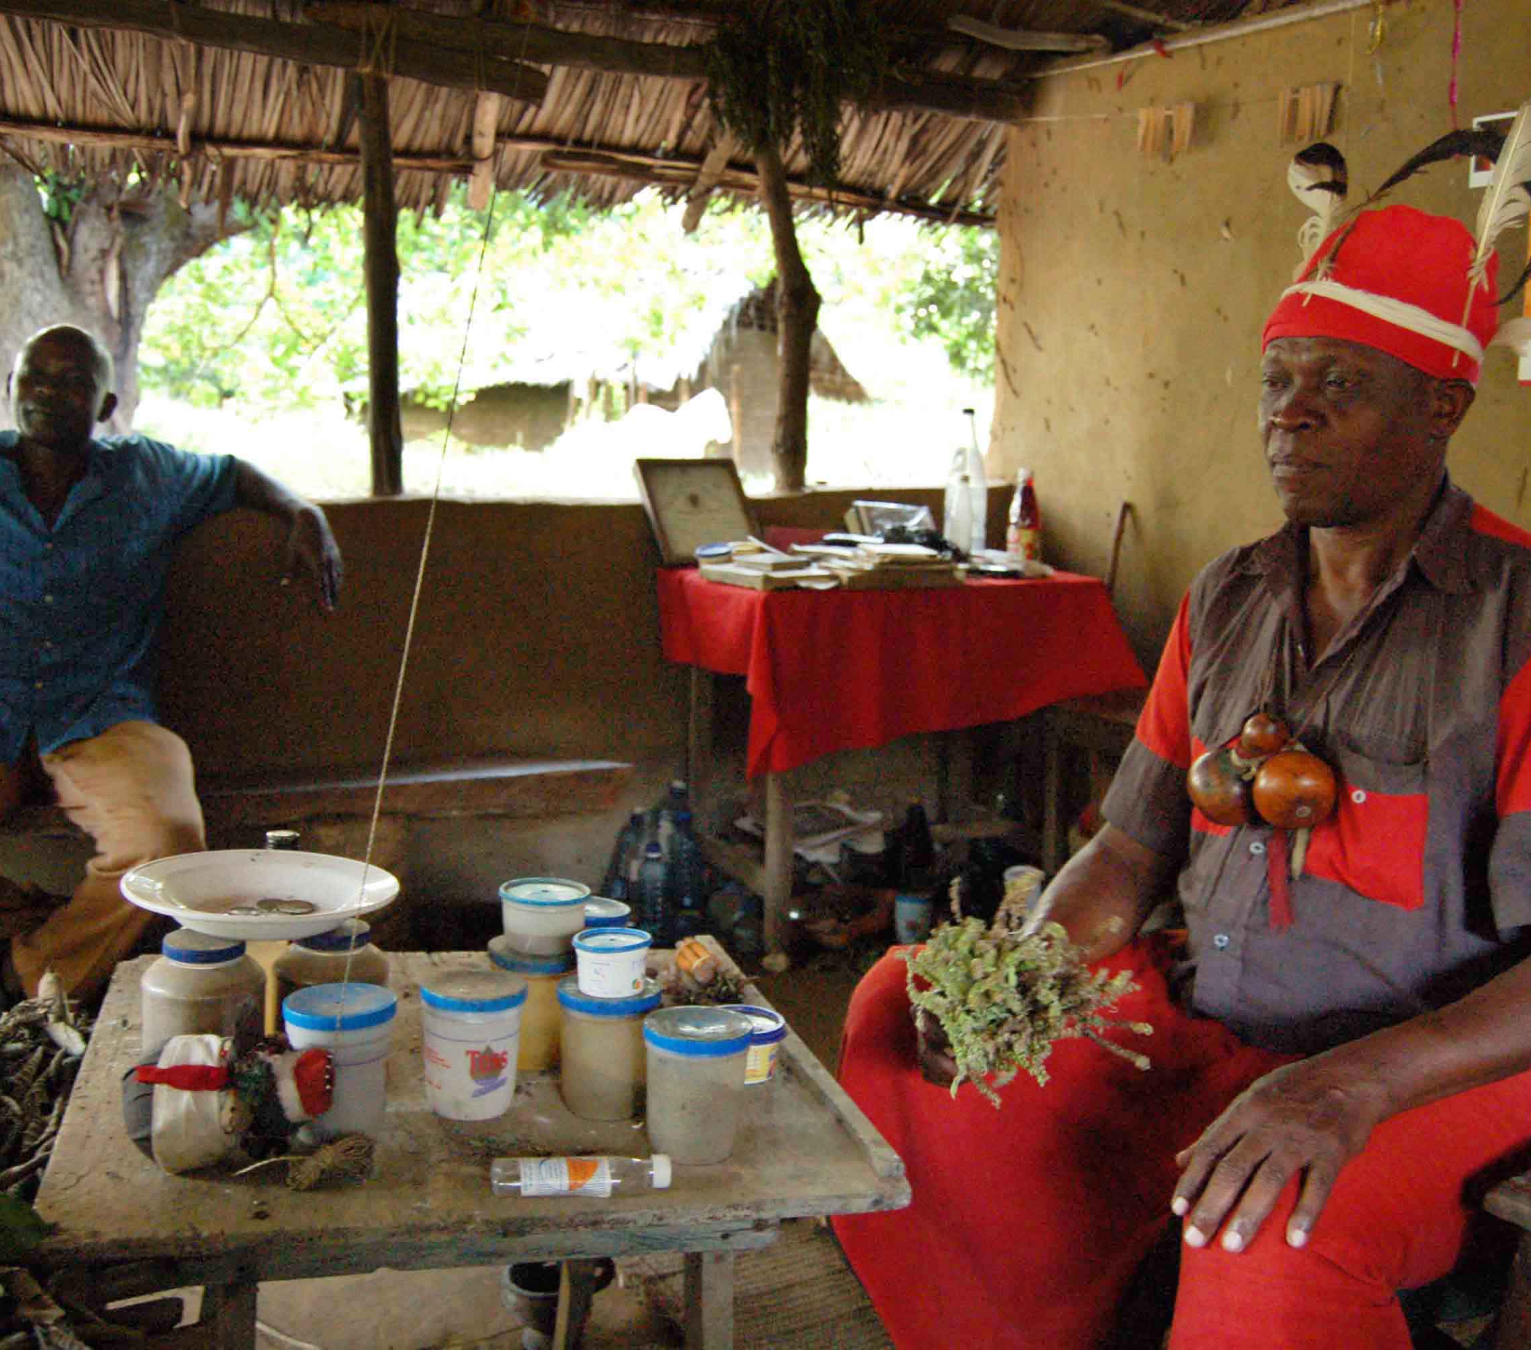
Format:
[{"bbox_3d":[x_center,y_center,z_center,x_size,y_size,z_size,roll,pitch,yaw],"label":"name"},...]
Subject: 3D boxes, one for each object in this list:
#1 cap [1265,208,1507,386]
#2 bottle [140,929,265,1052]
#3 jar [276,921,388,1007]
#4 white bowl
[{"bbox_3d":[0.521,-0.323,1.290,0.205,0.140,0.175,8,2,-29],"label":"cap"},{"bbox_3d":[-0.482,0.285,1.312,0.101,0.121,0.101,-2,6,-20],"label":"bottle"},{"bbox_3d":[-0.389,0.284,1.371,0.100,0.112,0.100,-2,6,-16],"label":"jar"},{"bbox_3d":[-0.492,0.226,1.494,0.268,0.042,0.268,0,6,0],"label":"white bowl"}]

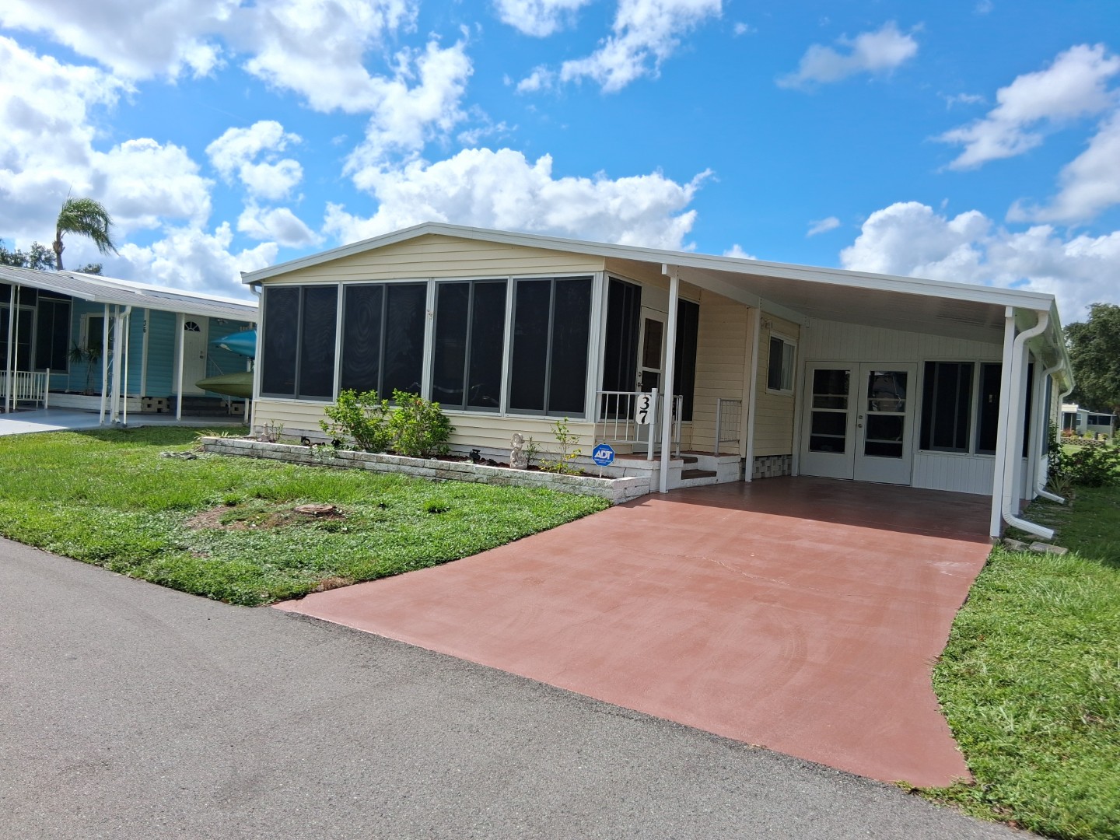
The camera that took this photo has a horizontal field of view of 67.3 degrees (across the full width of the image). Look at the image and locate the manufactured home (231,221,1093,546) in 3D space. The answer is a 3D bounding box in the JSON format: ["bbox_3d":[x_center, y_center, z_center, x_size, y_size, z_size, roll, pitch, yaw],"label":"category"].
[{"bbox_3d":[3.994,-0.841,17.933,11.711,3.471,16.665,4,1,32],"label":"manufactured home"}]

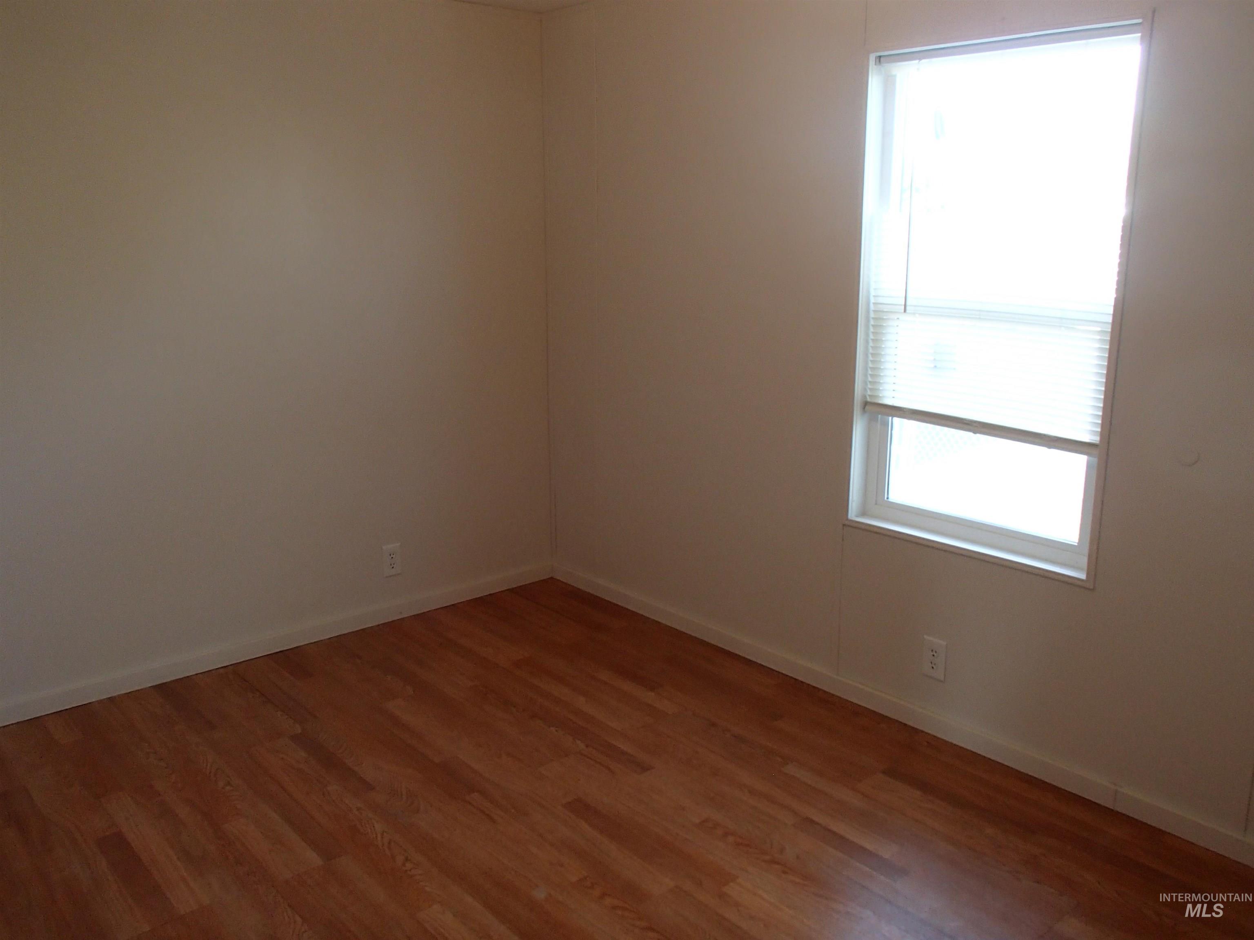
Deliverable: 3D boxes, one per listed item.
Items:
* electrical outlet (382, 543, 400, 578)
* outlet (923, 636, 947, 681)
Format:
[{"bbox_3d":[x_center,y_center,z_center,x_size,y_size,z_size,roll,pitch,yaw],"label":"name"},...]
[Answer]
[{"bbox_3d":[-0.898,0.345,3.881,0.076,0.122,0.008,-11,17,-39],"label":"electrical outlet"},{"bbox_3d":[0.899,0.552,2.968,0.008,0.122,0.076,-11,17,-39],"label":"outlet"}]

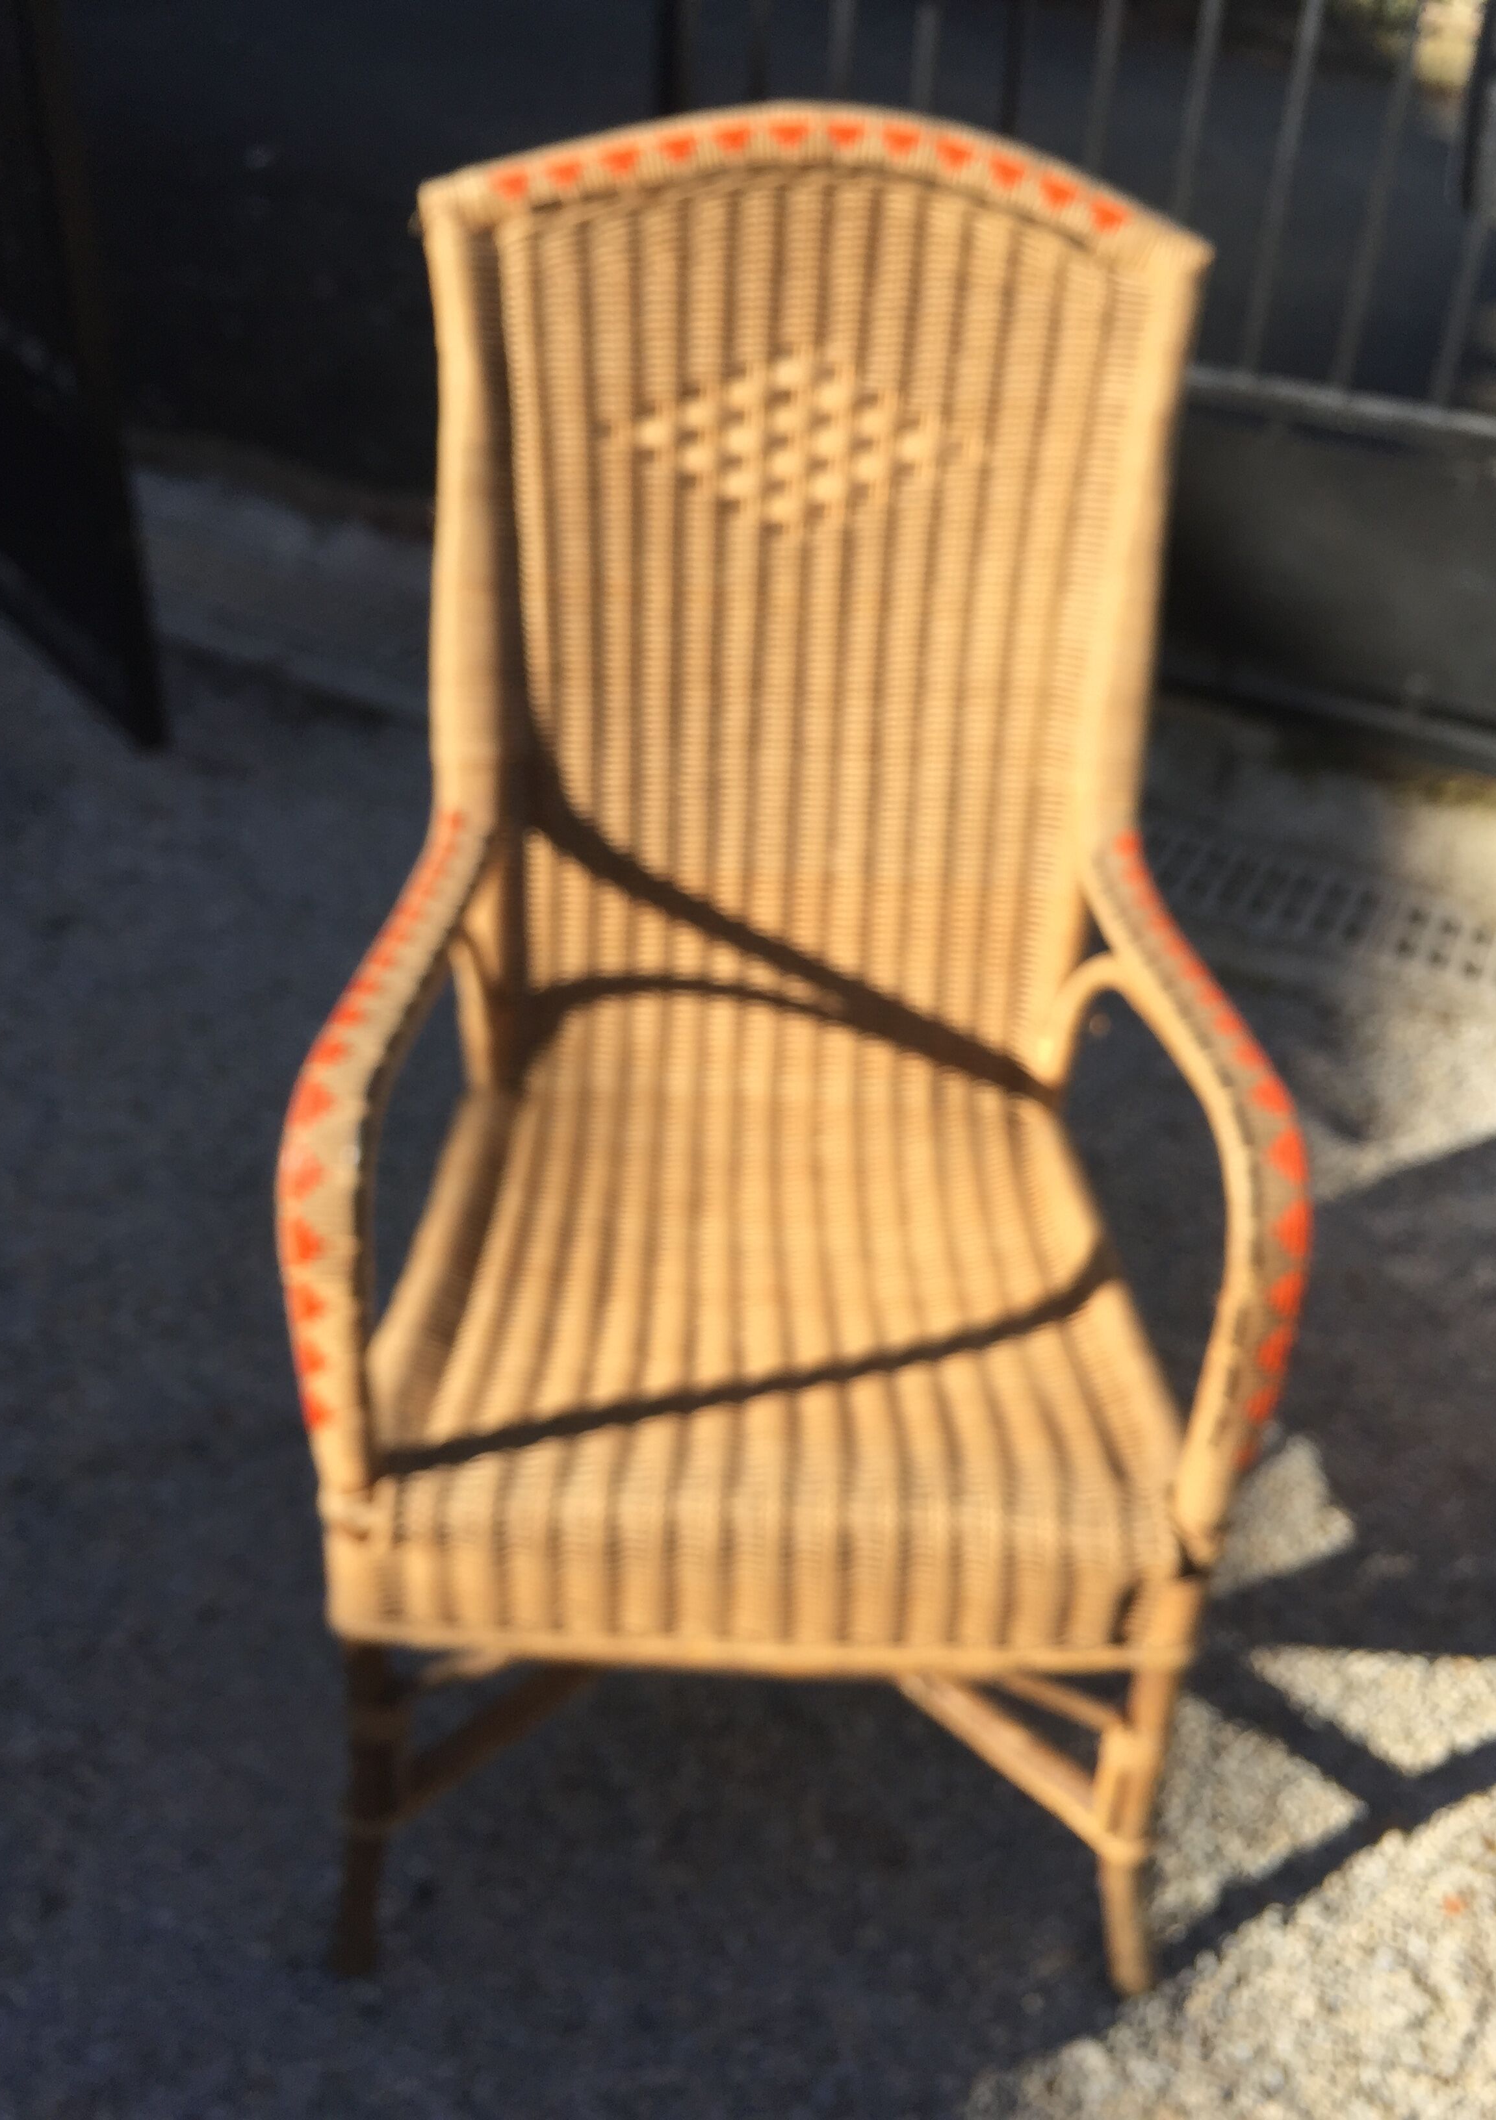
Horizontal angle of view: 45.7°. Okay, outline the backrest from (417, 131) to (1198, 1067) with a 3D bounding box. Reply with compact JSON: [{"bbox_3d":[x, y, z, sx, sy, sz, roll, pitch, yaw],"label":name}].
[{"bbox_3d":[0.033,-0.294,1.223,0.490,0.635,0.110,2,20,0],"label":"backrest"}]

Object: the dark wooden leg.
[{"bbox_3d":[-0.233,0.461,1.085,0.041,0.310,0.040,7,32,-3],"label":"dark wooden leg"}]

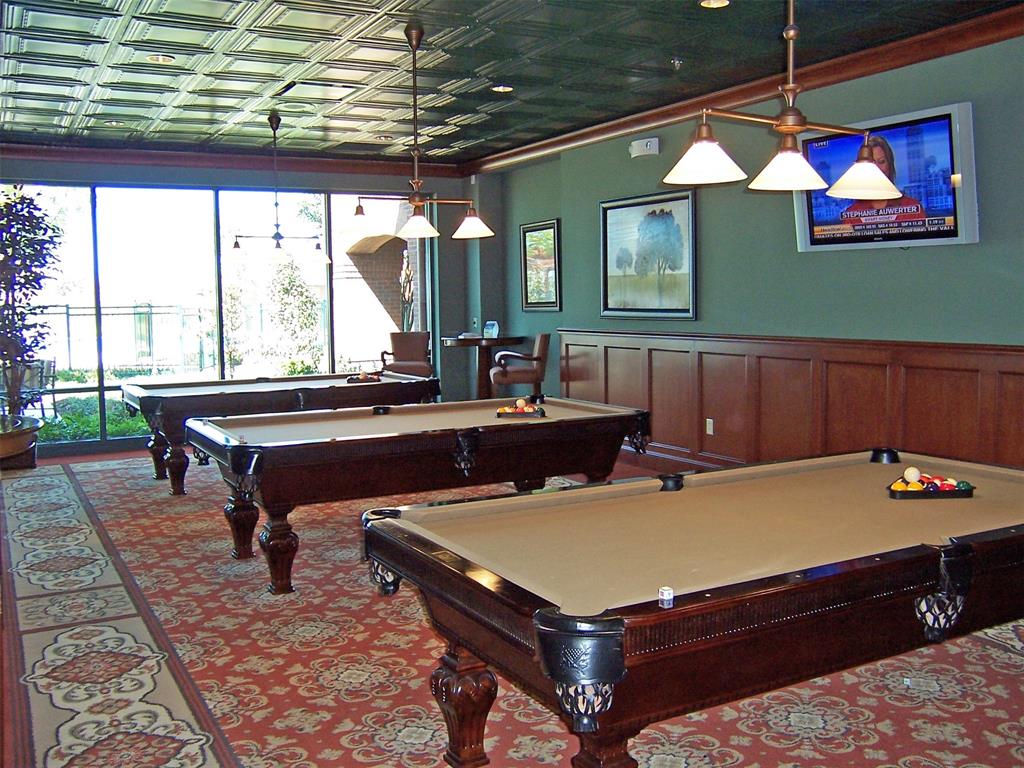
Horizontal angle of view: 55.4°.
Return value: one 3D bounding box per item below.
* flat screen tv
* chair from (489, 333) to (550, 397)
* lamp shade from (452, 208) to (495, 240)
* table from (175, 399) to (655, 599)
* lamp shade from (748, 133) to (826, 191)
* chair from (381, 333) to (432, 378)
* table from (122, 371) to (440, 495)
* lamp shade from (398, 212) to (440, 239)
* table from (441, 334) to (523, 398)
[{"bbox_3d":[2.178,-1.180,5.797,0.110,0.735,1.235,-13,10,-27],"label":"flat screen tv"},{"bbox_3d":[0.079,0.077,9.620,0.630,1.110,0.570,-1,5,-6],"label":"chair"},{"bbox_3d":[-0.238,-0.964,5.836,0.255,0.165,0.255,-1,5,0],"label":"lamp shade"},{"bbox_3d":[-0.535,0.585,5.814,2.510,0.790,1.370,-4,6,-28],"label":"table"},{"bbox_3d":[0.868,-0.700,3.066,0.250,0.165,0.250,-1,5,0],"label":"lamp shade"},{"bbox_3d":[-1.124,0.025,10.450,0.570,1.110,0.620,-1,5,-2],"label":"chair"},{"bbox_3d":[-1.950,0.385,8.367,2.510,0.790,1.370,-4,6,-28],"label":"table"},{"bbox_3d":[-0.544,-0.932,5.672,0.255,0.155,0.255,-1,5,0],"label":"lamp shade"},{"bbox_3d":[-0.289,0.068,10.000,0.850,1.075,0.850,-1,5,0],"label":"table"}]

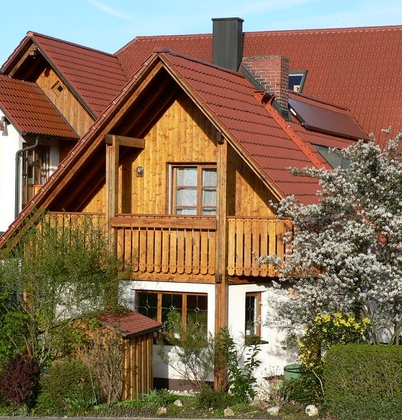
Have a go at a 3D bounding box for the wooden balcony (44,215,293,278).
[{"bbox_3d":[-0.574,0.722,22.137,5.262,1.246,1.300,1,1,20],"label":"wooden balcony"}]

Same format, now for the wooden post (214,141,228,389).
[{"bbox_3d":[0.400,1.052,21.068,0.200,5.098,0.200,1,1,20],"label":"wooden post"}]

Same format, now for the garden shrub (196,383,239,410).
[{"bbox_3d":[0.310,3.420,19.945,0.820,0.480,0.700,0,1,0],"label":"garden shrub"}]

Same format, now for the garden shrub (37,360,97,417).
[{"bbox_3d":[-2.478,3.166,19.691,1.120,0.950,1.000,0,1,0],"label":"garden shrub"}]

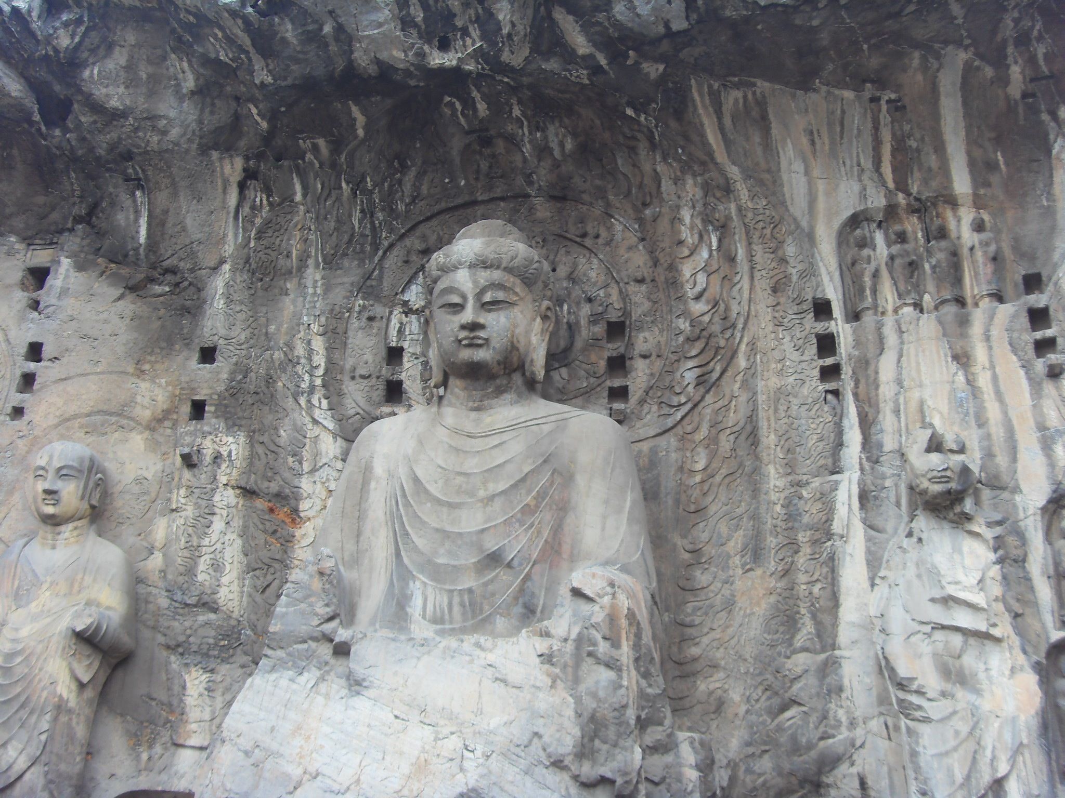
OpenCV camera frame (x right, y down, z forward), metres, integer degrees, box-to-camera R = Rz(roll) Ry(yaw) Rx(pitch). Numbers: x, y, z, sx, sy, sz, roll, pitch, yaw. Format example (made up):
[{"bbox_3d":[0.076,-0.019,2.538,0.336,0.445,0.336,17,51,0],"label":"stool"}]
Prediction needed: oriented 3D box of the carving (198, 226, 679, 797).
[{"bbox_3d":[-1.300,1.943,25.711,9.200,15.200,6.600,-5,-22,14],"label":"carving"}]

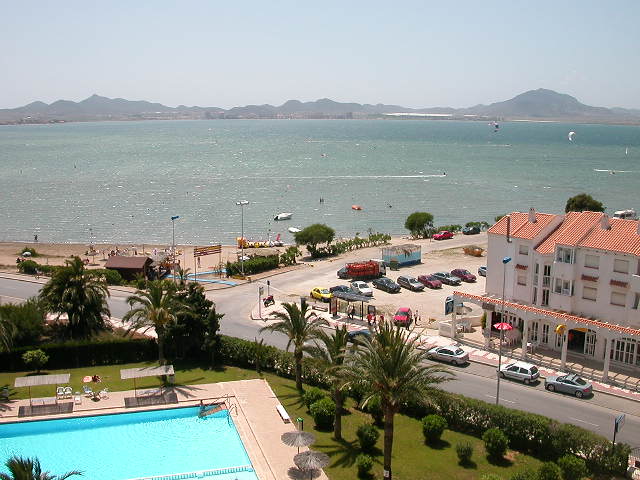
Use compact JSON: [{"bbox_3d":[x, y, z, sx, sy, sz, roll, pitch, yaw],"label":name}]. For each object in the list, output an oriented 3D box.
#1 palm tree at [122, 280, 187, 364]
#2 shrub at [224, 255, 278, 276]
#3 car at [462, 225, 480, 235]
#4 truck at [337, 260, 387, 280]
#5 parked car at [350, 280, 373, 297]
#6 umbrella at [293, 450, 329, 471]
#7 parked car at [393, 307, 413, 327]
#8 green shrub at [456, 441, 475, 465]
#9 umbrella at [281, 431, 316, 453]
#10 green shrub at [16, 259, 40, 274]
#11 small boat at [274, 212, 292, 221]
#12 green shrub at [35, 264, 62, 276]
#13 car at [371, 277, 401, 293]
[{"bbox_3d":[-15.878,7.993,65.648,6.300,8.300,6.300,0,10,0],"label":"palm tree"},{"bbox_3d":[-11.004,4.179,112.700,9.600,1.800,1.900,-8,13,-36],"label":"shrub"},{"bbox_3d":[33.826,-2.230,152.621,4.000,1.400,1.680,-5,11,-26],"label":"car"},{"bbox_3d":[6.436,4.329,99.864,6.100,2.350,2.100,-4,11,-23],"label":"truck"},{"bbox_3d":[6.070,6.903,97.179,1.680,1.420,4.100,-5,11,-25],"label":"parked car"},{"bbox_3d":[-0.554,15.652,45.802,2.380,2.500,2.380,0,10,0],"label":"umbrella"},{"bbox_3d":[10.172,9.344,83.432,1.650,1.420,3.800,3,10,15],"label":"parked car"},{"bbox_3d":[10.045,14.701,47.326,1.200,1.500,1.200,0,10,0],"label":"green shrub"},{"bbox_3d":[-1.431,14.399,46.739,2.350,2.300,2.350,0,10,0],"label":"umbrella"},{"bbox_3d":[-46.797,4.353,109.550,3.100,2.100,2.600,5,11,27],"label":"green shrub"},{"bbox_3d":[-9.346,-6.172,180.004,5.000,1.400,1.900,-5,11,-25],"label":"small boat"},{"bbox_3d":[-41.170,4.681,104.312,4.000,1.400,1.800,4,11,20],"label":"green shrub"},{"bbox_3d":[8.971,6.178,92.169,1.700,1.400,4.350,-6,12,-32],"label":"car"}]

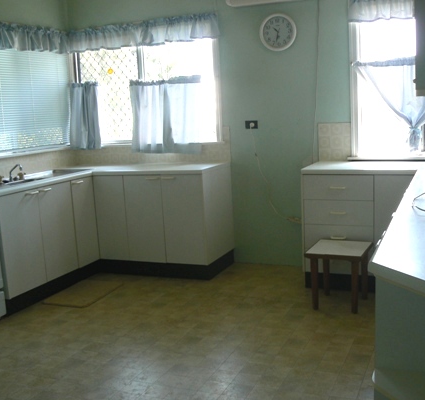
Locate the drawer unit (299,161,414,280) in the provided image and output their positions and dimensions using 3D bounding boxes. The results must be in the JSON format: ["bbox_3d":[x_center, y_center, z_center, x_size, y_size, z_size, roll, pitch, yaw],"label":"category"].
[{"bbox_3d":[1.155,0.146,4.229,0.796,0.758,0.590,1,10,23],"label":"drawer unit"}]

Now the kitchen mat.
[{"bbox_3d":[-1.001,0.728,4.387,0.375,0.010,0.625,1,10,23],"label":"kitchen mat"}]

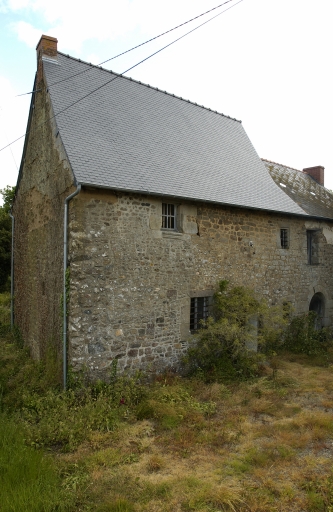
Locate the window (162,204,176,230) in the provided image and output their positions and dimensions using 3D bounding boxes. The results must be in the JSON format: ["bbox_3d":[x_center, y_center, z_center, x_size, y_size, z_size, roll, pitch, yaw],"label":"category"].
[{"bbox_3d":[0.079,-1.165,10.535,0.559,0.810,0.120,2,-3,-36],"label":"window"}]

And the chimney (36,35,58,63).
[{"bbox_3d":[-3.680,-6.199,10.909,0.480,0.790,0.600,2,-3,-36],"label":"chimney"}]

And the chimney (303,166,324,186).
[{"bbox_3d":[8.008,-4.191,19.153,0.430,1.080,1.000,2,-3,-36],"label":"chimney"}]

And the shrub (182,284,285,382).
[{"bbox_3d":[1.984,1.994,10.565,2.700,2.750,1.600,2,-3,-36],"label":"shrub"}]

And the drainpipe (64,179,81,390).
[{"bbox_3d":[-2.274,0.742,8.286,0.220,4.730,0.560,2,-3,-36],"label":"drainpipe"}]

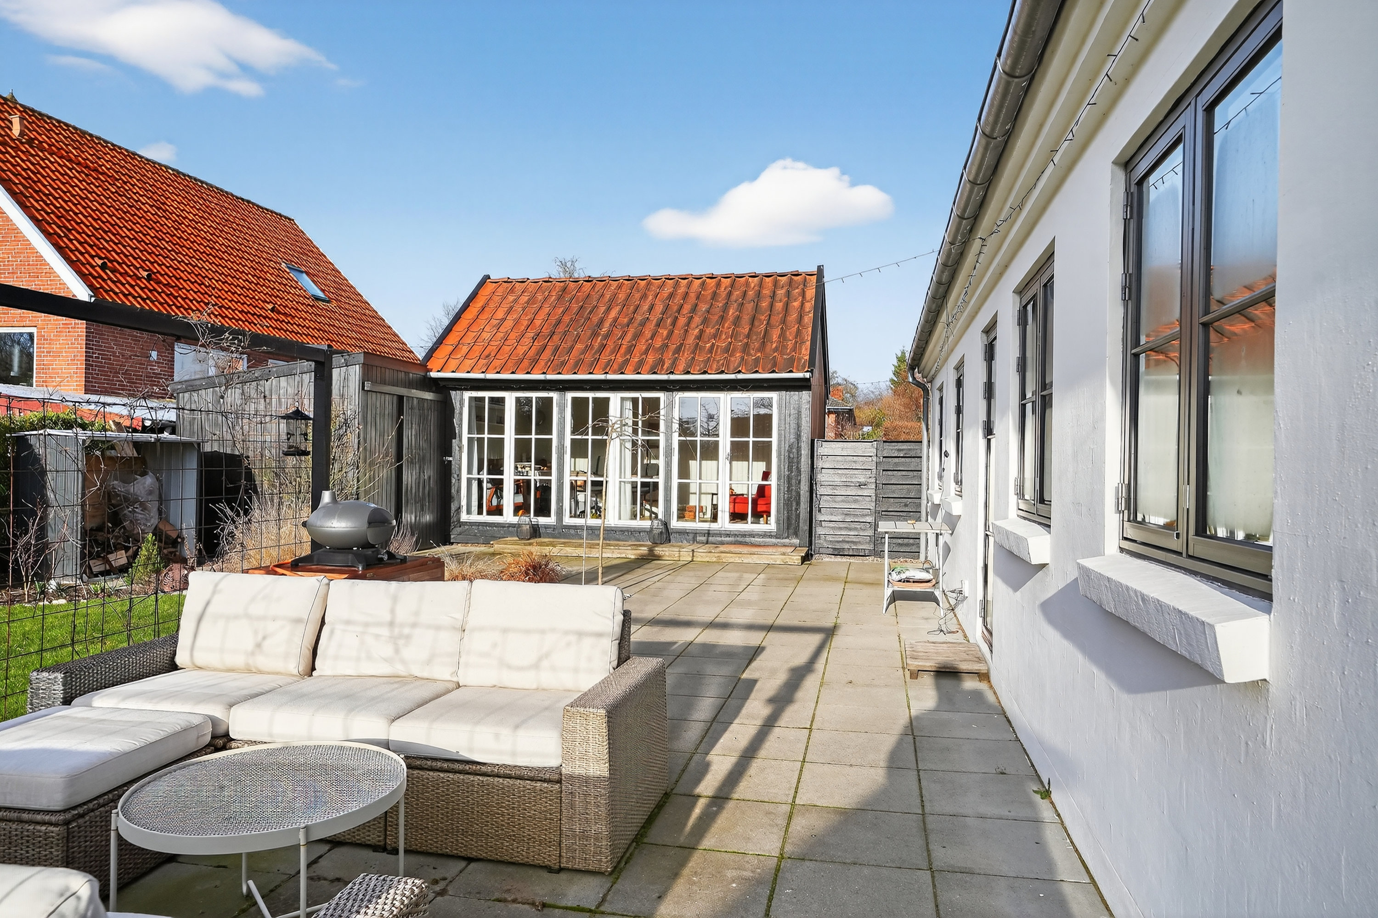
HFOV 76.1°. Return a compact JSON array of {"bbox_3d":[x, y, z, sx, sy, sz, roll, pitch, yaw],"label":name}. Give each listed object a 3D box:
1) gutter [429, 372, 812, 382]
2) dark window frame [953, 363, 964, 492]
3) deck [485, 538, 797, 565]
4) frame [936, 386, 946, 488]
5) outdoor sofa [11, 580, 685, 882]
[{"bbox_3d":[-1.010,-1.120,11.919,5.300,0.100,0.120,1,0,8],"label":"gutter"},{"bbox_3d":[2.345,-0.235,7.476,0.100,1.140,1.050,1,0,12],"label":"dark window frame"},{"bbox_3d":[-0.489,1.240,11.752,4.040,0.120,0.870,1,0,8],"label":"deck"},{"bbox_3d":[2.799,-0.218,9.626,0.100,1.140,1.050,1,0,12],"label":"frame"},{"bbox_3d":[-1.337,0.923,3.166,2.280,0.830,1.460,0,0,12],"label":"outdoor sofa"}]

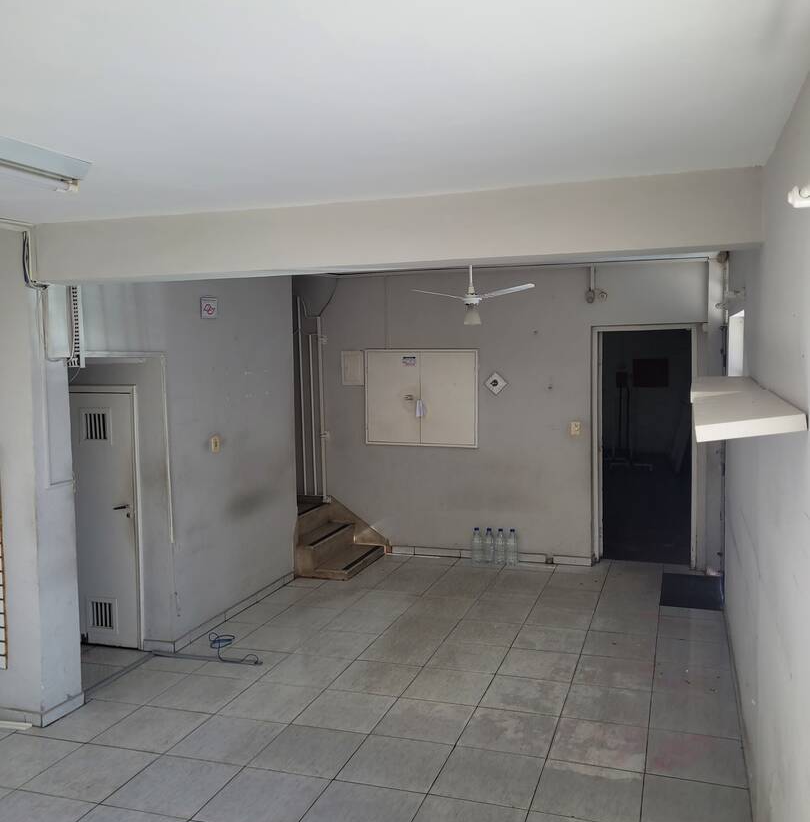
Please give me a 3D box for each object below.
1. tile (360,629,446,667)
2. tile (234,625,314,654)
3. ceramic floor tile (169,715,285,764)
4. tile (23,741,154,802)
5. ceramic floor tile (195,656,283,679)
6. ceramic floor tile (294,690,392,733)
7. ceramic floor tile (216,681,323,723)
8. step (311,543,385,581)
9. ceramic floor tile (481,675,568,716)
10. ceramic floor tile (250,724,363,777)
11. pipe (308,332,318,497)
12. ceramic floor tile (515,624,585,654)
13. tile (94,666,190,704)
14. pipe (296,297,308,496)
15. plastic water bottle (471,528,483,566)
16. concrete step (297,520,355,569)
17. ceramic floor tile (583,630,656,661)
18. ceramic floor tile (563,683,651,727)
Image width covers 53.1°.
[{"bbox_3d":[-0.026,1.554,5.233,0.447,0.010,0.451,0,4,19],"label":"tile"},{"bbox_3d":[-0.886,1.579,5.585,0.450,0.010,0.450,0,4,19],"label":"tile"},{"bbox_3d":[-0.893,1.669,4.115,0.447,0.010,0.447,0,4,19],"label":"ceramic floor tile"},{"bbox_3d":[-1.465,1.705,3.833,0.445,0.010,0.445,0,4,19],"label":"tile"},{"bbox_3d":[-1.038,1.620,5.175,0.451,0.010,0.451,0,4,19],"label":"ceramic floor tile"},{"bbox_3d":[-0.323,1.629,4.389,0.445,0.010,0.445,0,4,19],"label":"ceramic floor tile"},{"bbox_3d":[-0.747,1.634,4.539,0.447,0.010,0.447,0,4,19],"label":"ceramic floor tile"},{"bbox_3d":[-0.496,1.372,7.380,0.320,0.079,0.945,0,4,19],"label":"step"},{"bbox_3d":[0.674,1.587,4.521,0.445,0.010,0.445,0,4,19],"label":"ceramic floor tile"},{"bbox_3d":[-0.469,1.675,3.997,0.450,0.010,0.450,0,4,19],"label":"ceramic floor tile"},{"bbox_3d":[-0.881,0.049,7.812,0.020,1.547,0.020,0,4,19],"label":"pipe"},{"bbox_3d":[0.979,1.534,5.434,0.450,0.010,0.450,0,4,19],"label":"ceramic floor tile"},{"bbox_3d":[-1.571,1.630,4.814,0.416,0.010,0.451,0,4,19],"label":"tile"},{"bbox_3d":[-1.006,-0.135,8.005,0.025,1.957,0.025,0,4,19],"label":"pipe"},{"bbox_3d":[0.661,1.237,7.387,0.094,0.335,0.094,0,4,19],"label":"plastic water bottle"},{"bbox_3d":[-0.770,1.220,7.437,0.282,0.203,0.912,0,4,19],"label":"concrete step"},{"bbox_3d":[1.392,1.514,5.227,0.447,0.010,0.447,0,4,19],"label":"ceramic floor tile"},{"bbox_3d":[1.115,1.606,4.441,0.451,0.010,0.451,0,4,19],"label":"ceramic floor tile"}]

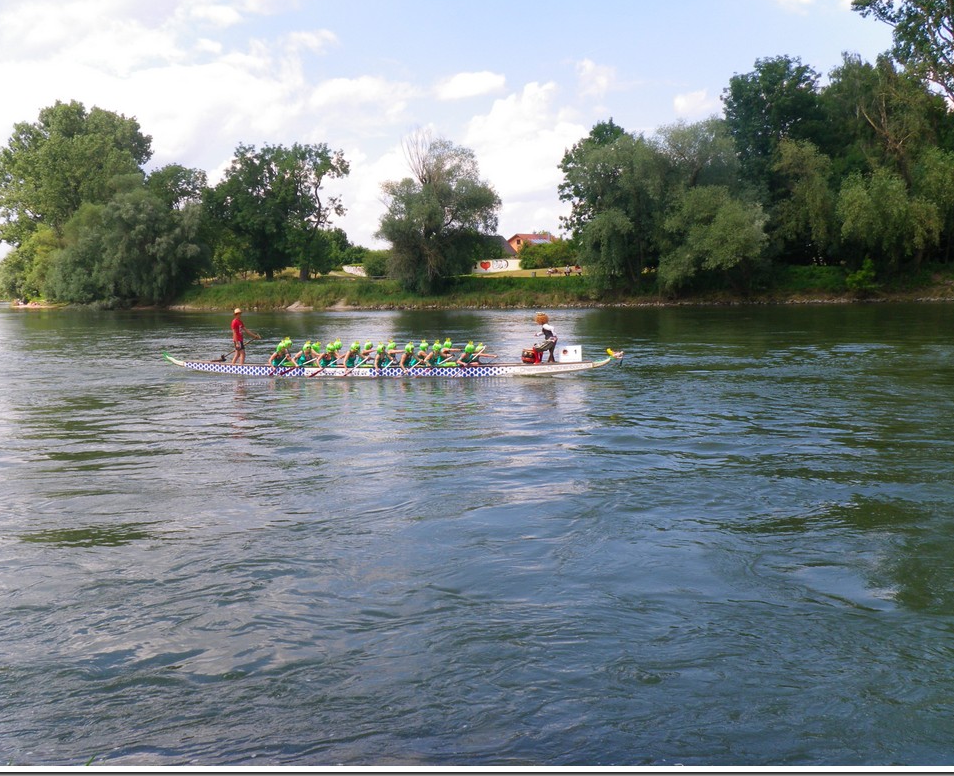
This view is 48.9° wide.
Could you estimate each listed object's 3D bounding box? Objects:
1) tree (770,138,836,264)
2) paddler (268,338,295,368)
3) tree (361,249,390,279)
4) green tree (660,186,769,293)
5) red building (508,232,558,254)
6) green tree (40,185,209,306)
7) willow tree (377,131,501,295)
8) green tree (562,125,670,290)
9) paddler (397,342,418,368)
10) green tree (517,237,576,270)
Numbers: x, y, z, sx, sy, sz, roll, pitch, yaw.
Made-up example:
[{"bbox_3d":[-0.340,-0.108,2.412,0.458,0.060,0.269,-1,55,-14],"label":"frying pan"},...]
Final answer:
[{"bbox_3d":[29.478,-16.799,95.000,5.980,11.590,6.000,-2,6,0],"label":"tree"},{"bbox_3d":[-4.912,-0.740,26.602,0.750,0.880,0.550,0,6,19],"label":"paddler"},{"bbox_3d":[-11.305,-13.892,118.000,3.370,3.150,3.400,-2,6,0],"label":"tree"},{"bbox_3d":[20.603,-12.796,91.000,9.540,9.370,9.500,-2,6,0],"label":"green tree"},{"bbox_3d":[11.041,-26.871,205.000,9.000,7.000,8.500,-4,6,-21],"label":"red building"},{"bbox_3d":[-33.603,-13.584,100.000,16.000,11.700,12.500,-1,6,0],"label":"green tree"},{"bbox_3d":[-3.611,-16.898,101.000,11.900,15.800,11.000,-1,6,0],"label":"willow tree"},{"bbox_3d":[13.032,-17.050,98.000,10.650,15.510,10.500,-2,6,0],"label":"green tree"},{"bbox_3d":[-1.637,-0.642,25.485,0.750,0.880,0.550,0,6,19],"label":"paddler"},{"bbox_3d":[8.602,-16.412,128.000,7.500,4.200,5.500,-1,6,0],"label":"green tree"}]

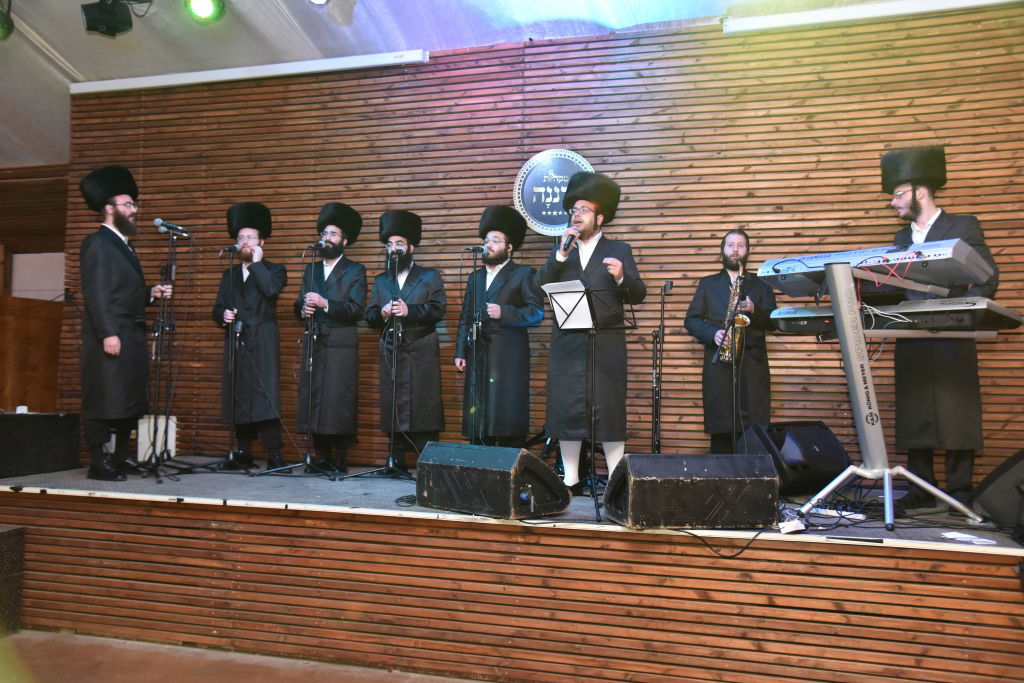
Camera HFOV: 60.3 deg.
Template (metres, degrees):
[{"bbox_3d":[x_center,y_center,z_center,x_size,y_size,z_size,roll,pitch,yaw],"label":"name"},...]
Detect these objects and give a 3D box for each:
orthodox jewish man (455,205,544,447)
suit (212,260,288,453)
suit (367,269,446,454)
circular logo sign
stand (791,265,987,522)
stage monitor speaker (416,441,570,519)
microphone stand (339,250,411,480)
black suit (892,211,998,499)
[{"bbox_3d":[-0.093,-0.016,5.930,0.570,1.840,0.420,0,-3,19],"label":"orthodox jewish man"},{"bbox_3d":[-1.898,0.109,6.400,0.540,1.394,0.400,1,-3,3],"label":"suit"},{"bbox_3d":[-0.723,0.136,6.083,0.540,1.350,0.400,1,-3,3],"label":"suit"},{"bbox_3d":[0.316,-1.041,6.184,0.610,0.610,0.040,0,-3,15],"label":"circular logo sign"},{"bbox_3d":[1.893,0.256,4.571,0.700,1.270,0.880,3,-4,-44],"label":"stand"},{"bbox_3d":[-0.097,0.700,4.606,0.703,0.328,0.436,-2,-4,45],"label":"stage monitor speaker"},{"bbox_3d":[-0.724,0.145,5.722,0.580,1.480,0.520,0,-3,20],"label":"microphone stand"},{"bbox_3d":[2.236,0.071,4.638,0.450,1.490,0.530,3,-3,-40],"label":"black suit"}]

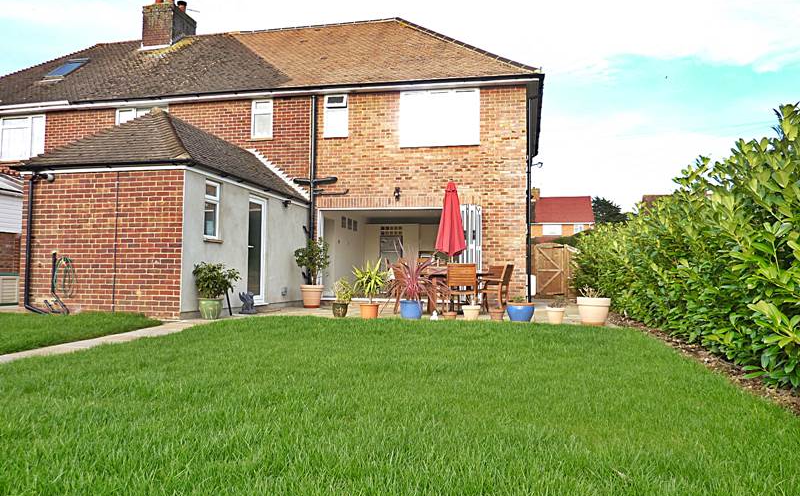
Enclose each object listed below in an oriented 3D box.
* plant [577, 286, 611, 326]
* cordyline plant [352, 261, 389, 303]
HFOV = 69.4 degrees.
[{"bbox_3d":[2.773,0.819,8.254,0.480,0.538,0.480,0,-3,12],"label":"plant"},{"bbox_3d":[-0.447,0.522,8.750,0.534,0.666,0.520,1,-3,0],"label":"cordyline plant"}]

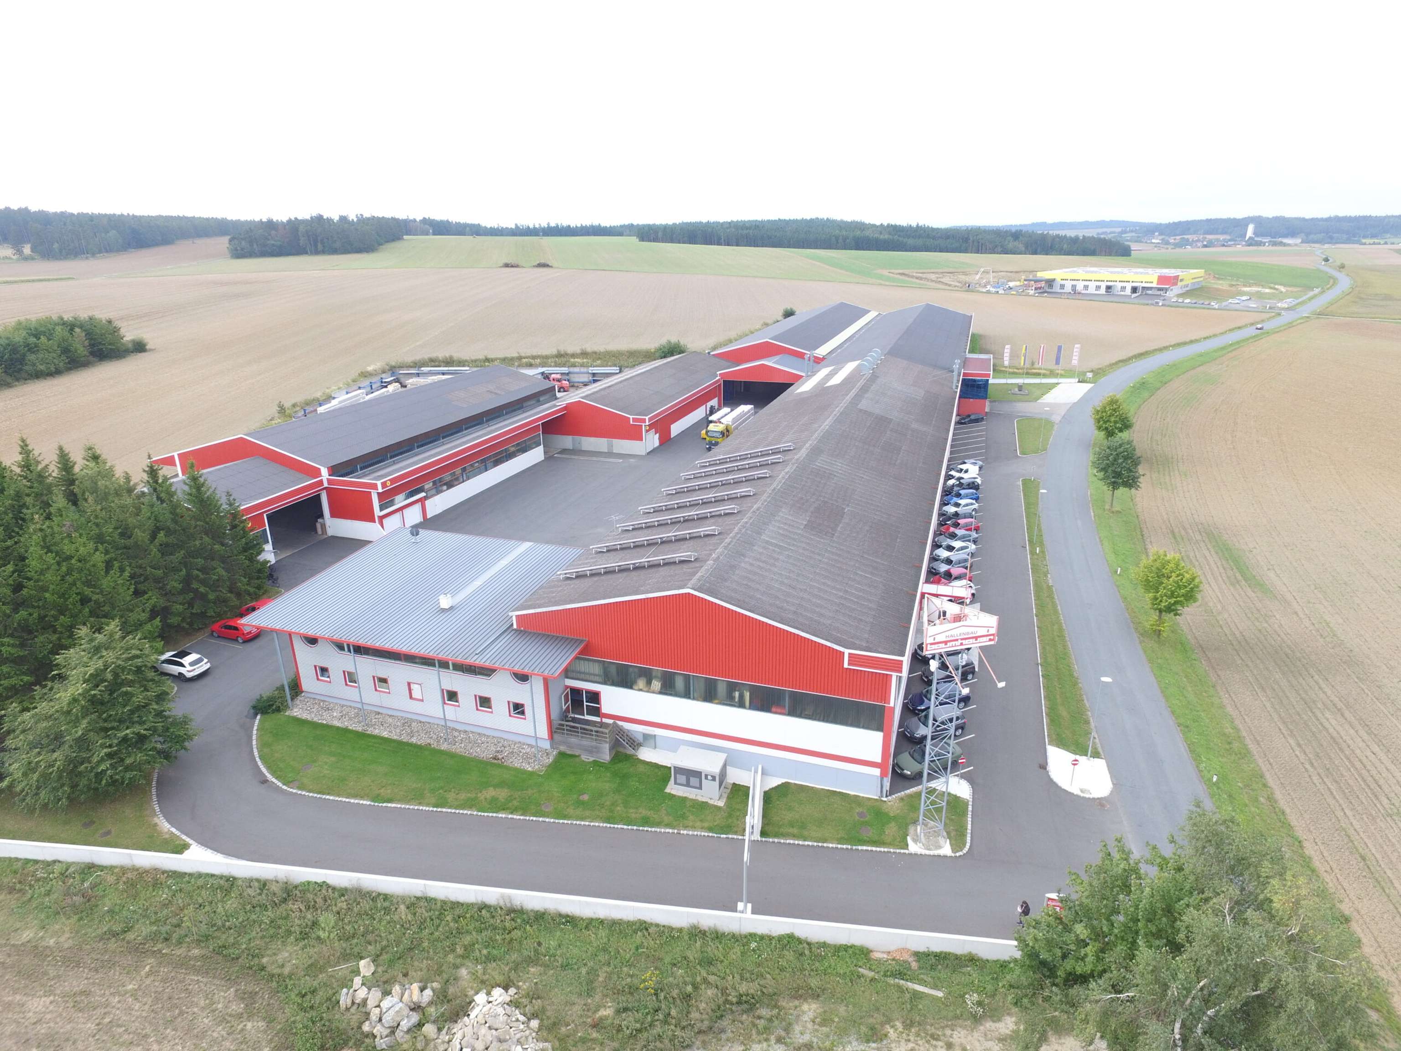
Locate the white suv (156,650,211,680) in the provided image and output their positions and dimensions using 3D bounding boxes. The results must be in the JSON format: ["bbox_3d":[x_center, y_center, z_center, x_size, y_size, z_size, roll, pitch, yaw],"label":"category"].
[{"bbox_3d":[-35.778,9.395,55.669,4.580,1.520,1.840,8,22,23],"label":"white suv"}]

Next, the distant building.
[{"bbox_3d":[191.656,-111.665,369.461,55.386,8.168,54.520,17,26,40],"label":"distant building"}]

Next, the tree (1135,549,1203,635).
[{"bbox_3d":[33.610,4.866,58.178,5.000,6.800,5.000,-1,20,0],"label":"tree"}]

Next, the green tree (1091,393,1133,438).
[{"bbox_3d":[56.072,-14.365,110.225,5.400,7.000,5.400,-1,20,0],"label":"green tree"}]

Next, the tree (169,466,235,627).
[{"bbox_3d":[-38.922,0.975,63.688,5.500,12.400,5.500,-1,20,0],"label":"tree"}]

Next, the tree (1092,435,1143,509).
[{"bbox_3d":[43.631,-5.400,84.579,5.200,7.900,5.200,-1,20,0],"label":"tree"}]

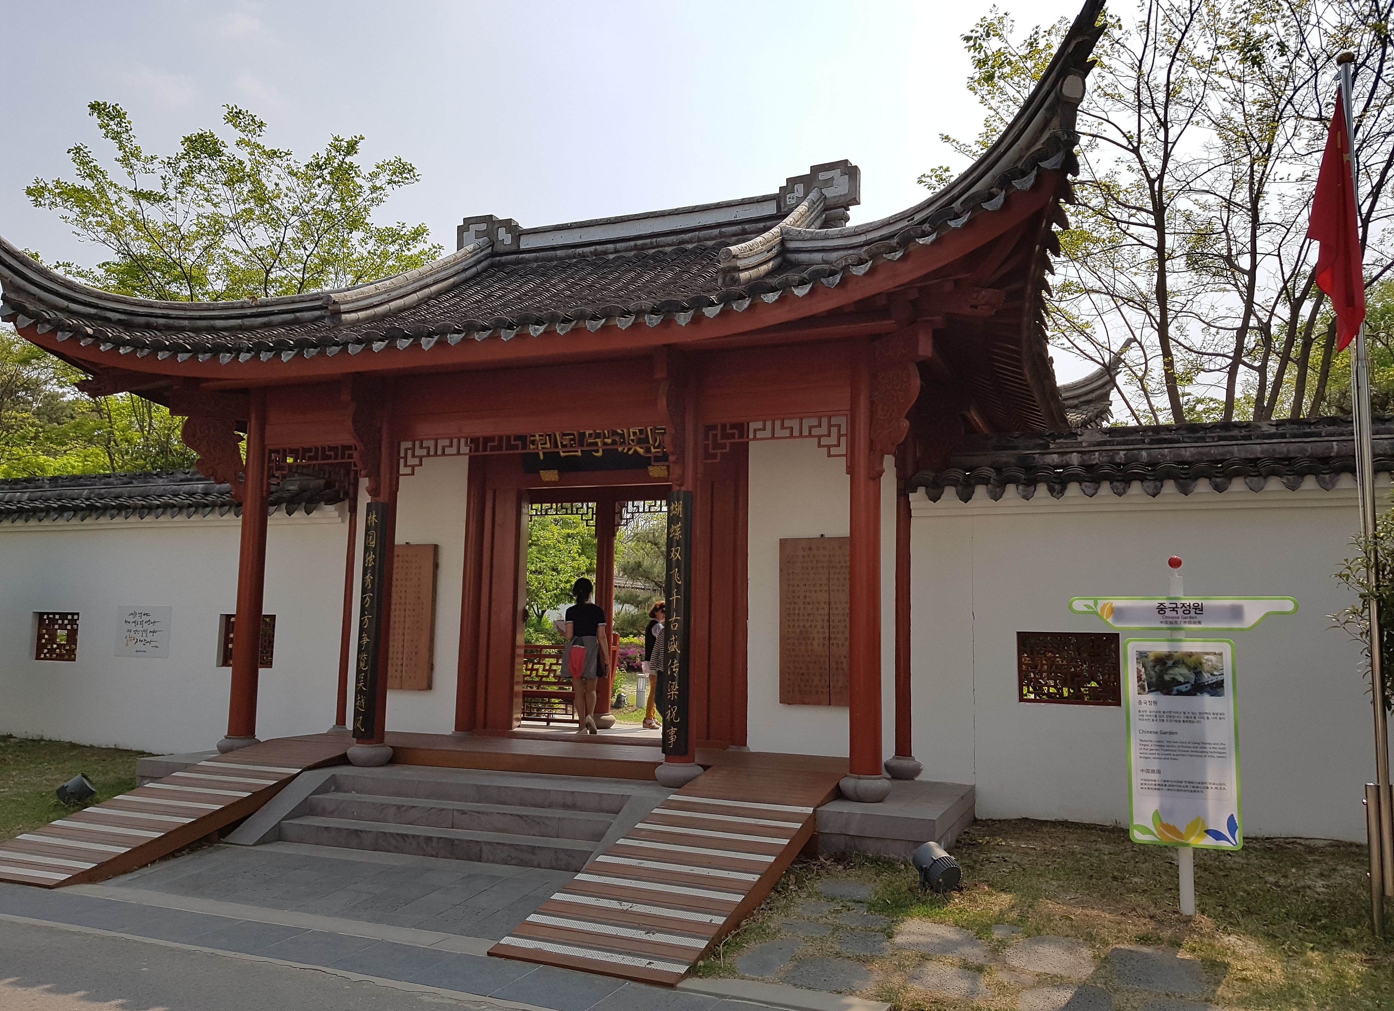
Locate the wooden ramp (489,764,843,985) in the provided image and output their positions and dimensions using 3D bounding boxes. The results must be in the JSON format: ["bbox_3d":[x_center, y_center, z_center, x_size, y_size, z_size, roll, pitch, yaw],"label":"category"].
[{"bbox_3d":[-0.017,2.186,6.629,1.120,0.669,3.141,-2,-8,21],"label":"wooden ramp"}]

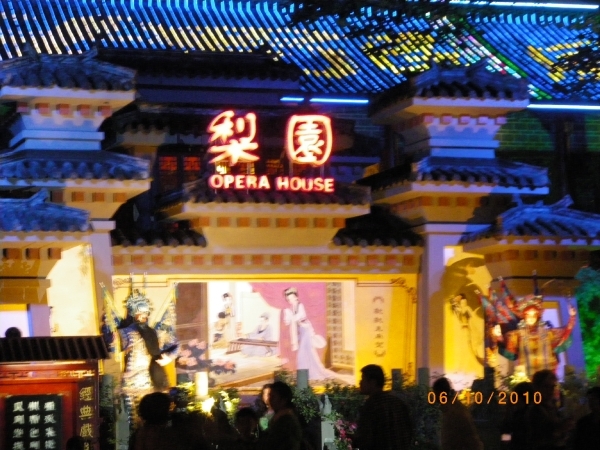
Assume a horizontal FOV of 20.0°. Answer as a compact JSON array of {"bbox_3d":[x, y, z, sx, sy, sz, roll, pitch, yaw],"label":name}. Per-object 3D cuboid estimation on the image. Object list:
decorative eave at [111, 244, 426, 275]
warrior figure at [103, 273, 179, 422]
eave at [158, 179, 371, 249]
[{"bbox_3d":[-0.508,0.494,24.300,4.500,0.420,0.800,0,-5,-19],"label":"decorative eave"},{"bbox_3d":[-2.079,1.664,22.000,0.900,1.980,0.600,0,-5,-17],"label":"warrior figure"},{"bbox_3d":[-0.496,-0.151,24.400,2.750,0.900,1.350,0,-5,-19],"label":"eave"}]

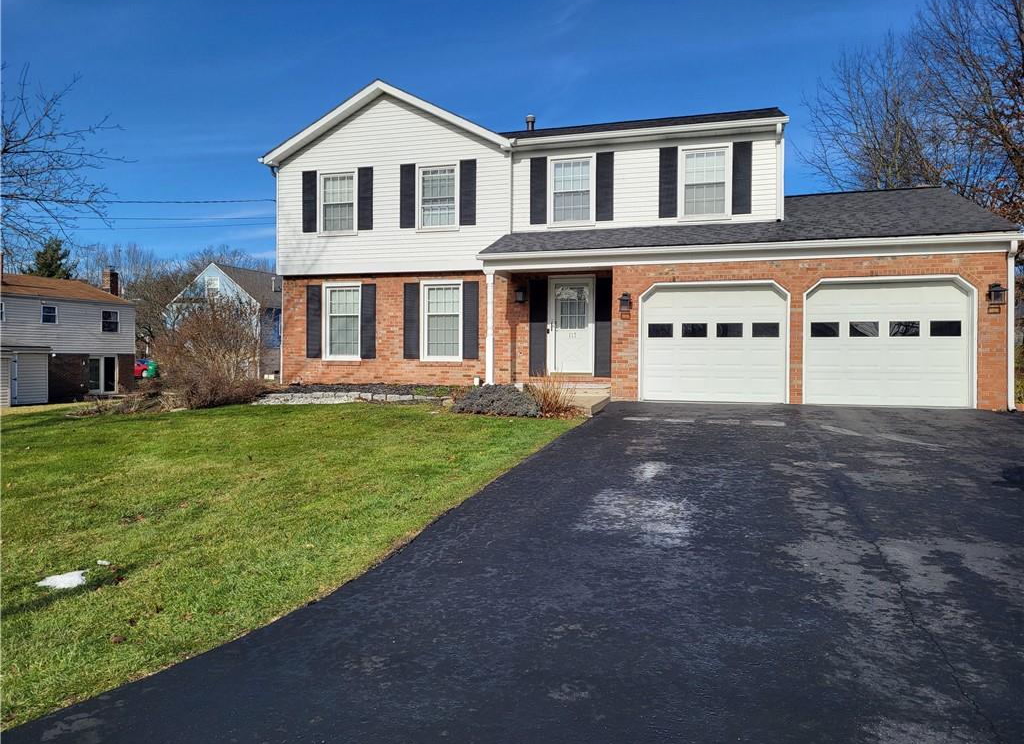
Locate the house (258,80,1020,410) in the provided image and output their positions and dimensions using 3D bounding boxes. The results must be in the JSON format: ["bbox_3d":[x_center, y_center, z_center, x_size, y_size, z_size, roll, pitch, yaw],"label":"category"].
[{"bbox_3d":[2.433,-3.043,19.613,15.396,7.079,10.573,1,1,18],"label":"house"}]

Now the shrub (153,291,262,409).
[{"bbox_3d":[-7.130,-0.520,18.000,2.600,2.550,2.500,1,1,18],"label":"shrub"}]

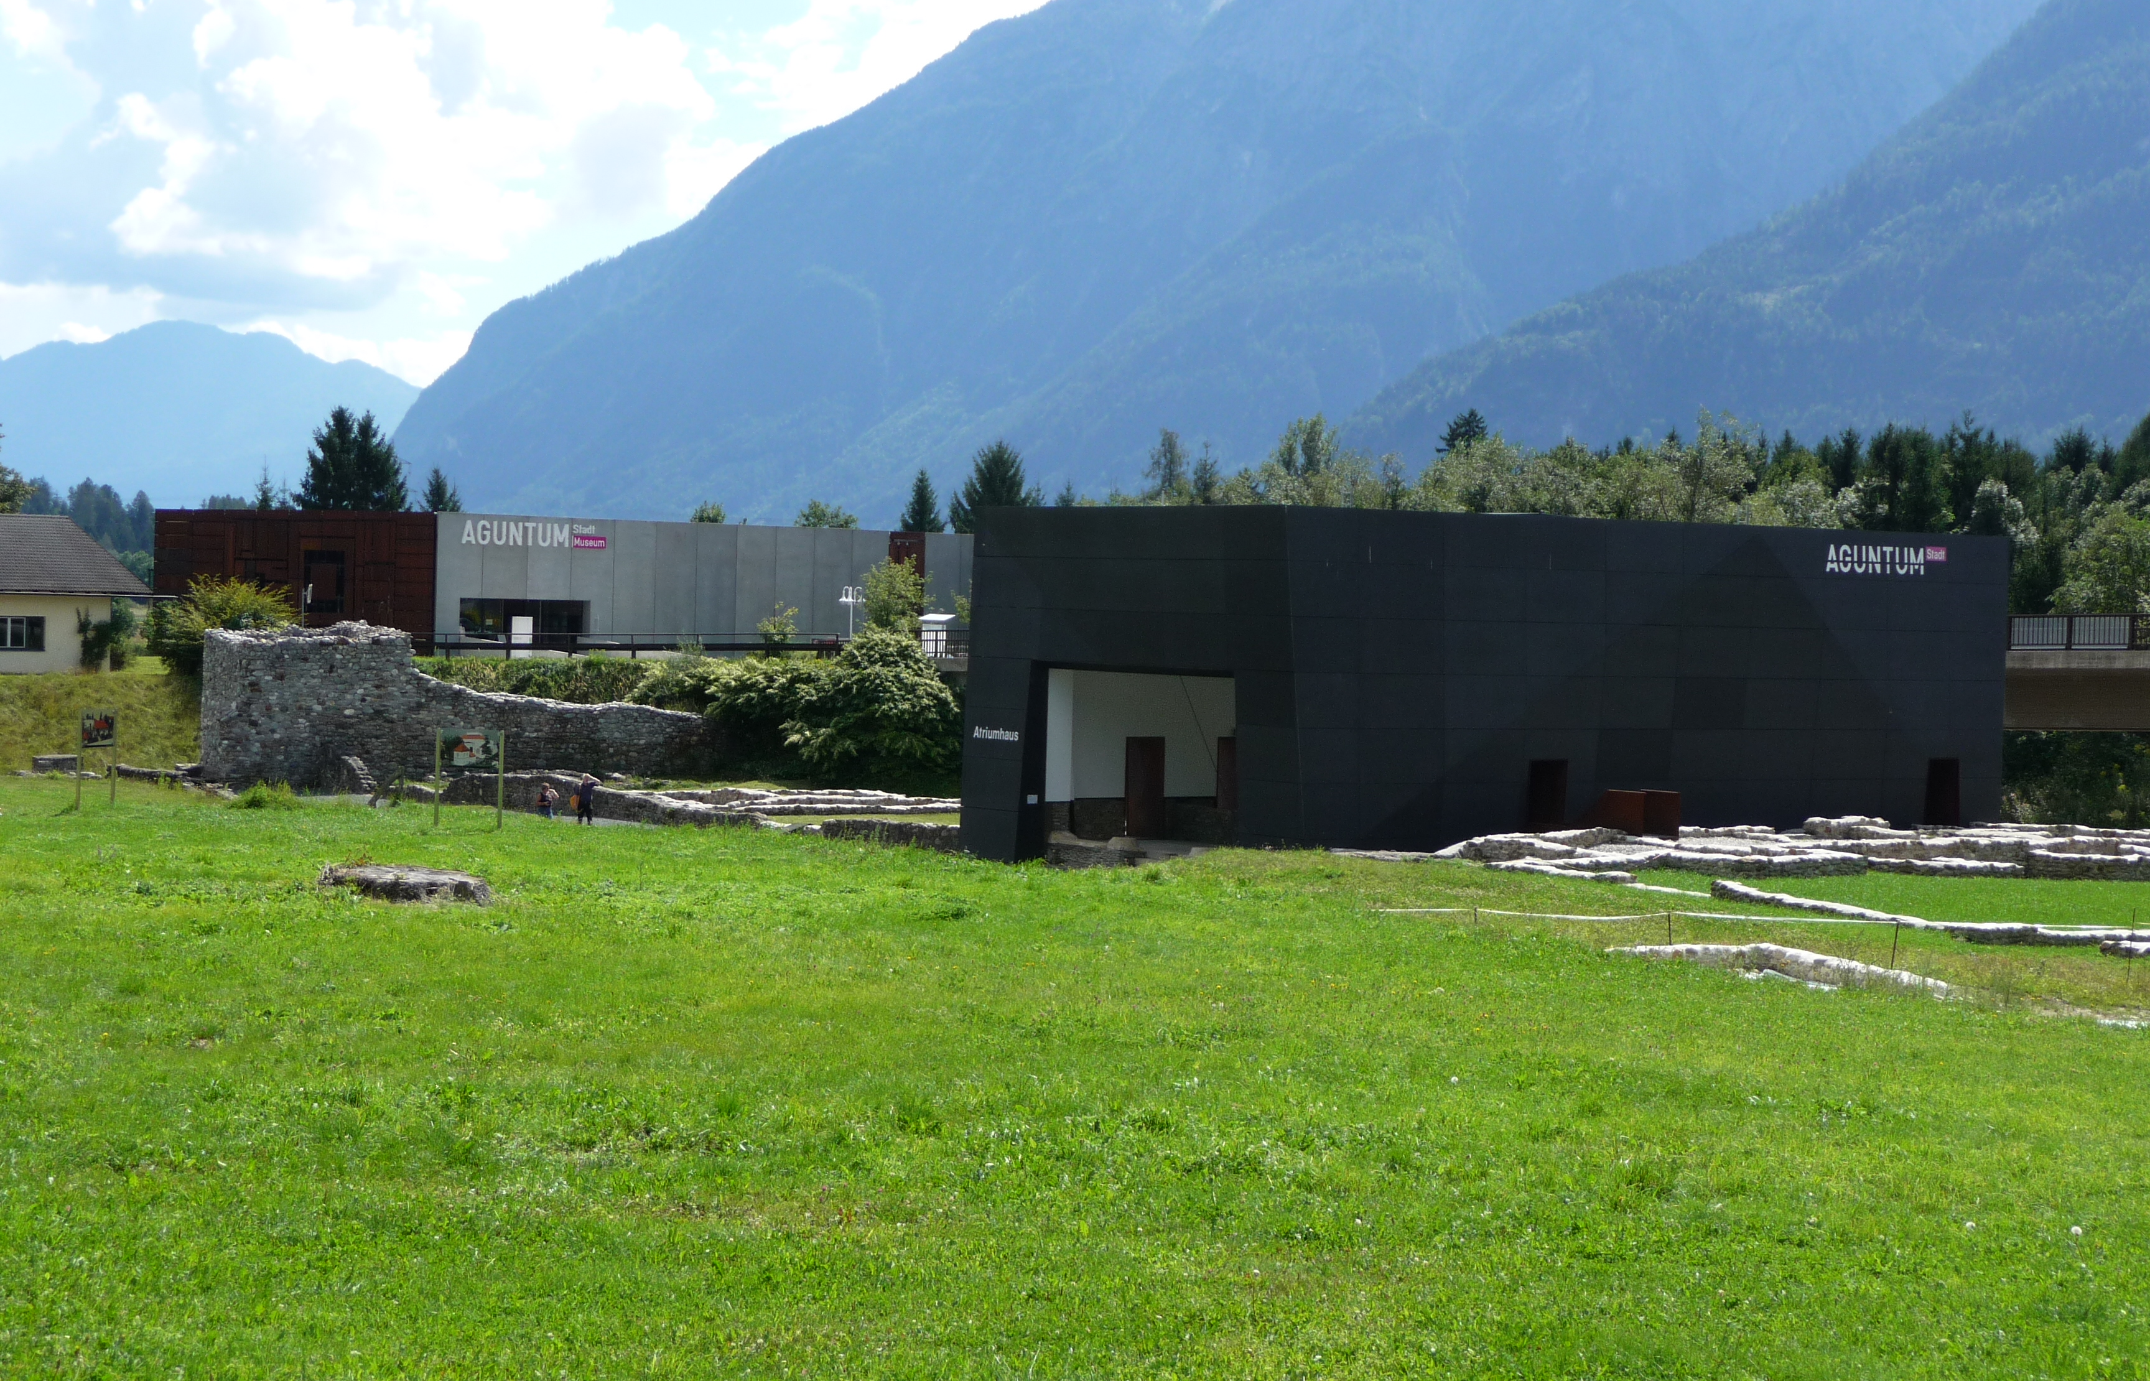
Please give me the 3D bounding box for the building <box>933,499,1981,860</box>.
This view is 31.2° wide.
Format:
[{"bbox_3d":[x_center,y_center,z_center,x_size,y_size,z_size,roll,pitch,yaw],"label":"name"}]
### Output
[{"bbox_3d":[12.785,-0.284,118.861,28.322,9.680,16.258,0,2,-35],"label":"building"}]

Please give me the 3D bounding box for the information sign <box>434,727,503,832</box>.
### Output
[{"bbox_3d":[-13.187,1.942,84.000,1.470,2.130,0.100,1,1,-3],"label":"information sign"}]

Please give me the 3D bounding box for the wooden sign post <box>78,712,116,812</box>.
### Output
[{"bbox_3d":[-22.944,1.636,90.379,0.120,2.320,1.500,2,1,18],"label":"wooden sign post"}]

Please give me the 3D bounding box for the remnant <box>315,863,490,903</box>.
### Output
[{"bbox_3d":[-8.120,2.357,46.775,2.050,0.380,1.400,1,1,-8],"label":"remnant"}]

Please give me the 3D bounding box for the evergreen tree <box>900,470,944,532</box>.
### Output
[{"bbox_3d":[-9.062,-7.271,224.896,4.300,11.249,4.300,1,1,0],"label":"evergreen tree"}]

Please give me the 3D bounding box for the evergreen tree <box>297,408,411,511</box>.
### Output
[{"bbox_3d":[-42.417,-9.499,224.862,7.500,14.039,7.500,1,1,0],"label":"evergreen tree"}]

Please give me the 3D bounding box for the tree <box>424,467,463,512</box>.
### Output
[{"bbox_3d":[-37.918,-7.885,229.900,4.300,10.795,4.300,1,1,0],"label":"tree"}]

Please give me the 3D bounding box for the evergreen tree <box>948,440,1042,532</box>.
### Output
[{"bbox_3d":[-4.819,-8.099,224.873,6.600,13.117,6.600,1,1,0],"label":"evergreen tree"}]

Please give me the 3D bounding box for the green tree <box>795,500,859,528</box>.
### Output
[{"bbox_3d":[-13.934,-6.082,214.924,5.000,9.110,5.000,1,1,0],"label":"green tree"}]

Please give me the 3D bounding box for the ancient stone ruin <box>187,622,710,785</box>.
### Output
[{"bbox_3d":[-23.951,0.712,151.652,21.170,6.230,3.000,0,2,-41],"label":"ancient stone ruin"}]

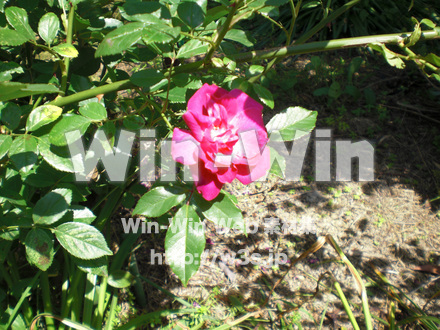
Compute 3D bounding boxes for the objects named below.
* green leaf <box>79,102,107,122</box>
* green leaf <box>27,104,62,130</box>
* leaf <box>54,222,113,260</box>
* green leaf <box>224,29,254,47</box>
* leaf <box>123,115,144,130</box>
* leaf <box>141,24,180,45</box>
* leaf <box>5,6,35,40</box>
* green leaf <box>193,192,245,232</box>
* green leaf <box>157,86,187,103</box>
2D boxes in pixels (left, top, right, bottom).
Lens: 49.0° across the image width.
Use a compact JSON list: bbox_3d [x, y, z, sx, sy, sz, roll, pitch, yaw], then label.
[{"bbox_3d":[-0.137,-0.058,0.530,0.036,0.008,0.021,25,60,16],"label":"green leaf"},{"bbox_3d":[-0.192,-0.052,0.520,0.026,0.008,0.043,38,58,20],"label":"green leaf"},{"bbox_3d":[-0.130,0.072,0.461,0.063,0.009,0.028,21,60,6],"label":"leaf"},{"bbox_3d":[0.026,-0.155,0.587,0.037,0.006,0.025,17,53,5],"label":"green leaf"},{"bbox_3d":[-0.104,-0.051,0.580,0.029,0.008,0.019,21,65,10],"label":"leaf"},{"bbox_3d":[-0.065,-0.144,0.530,0.044,0.008,0.035,-4,50,-3],"label":"leaf"},{"bbox_3d":[-0.216,-0.155,0.530,0.023,0.008,0.059,-32,68,-22],"label":"leaf"},{"bbox_3d":[-0.001,0.045,0.435,0.060,0.011,0.033,36,65,12],"label":"green leaf"},{"bbox_3d":[-0.057,-0.083,0.570,0.041,0.008,0.030,-4,50,-3],"label":"green leaf"}]

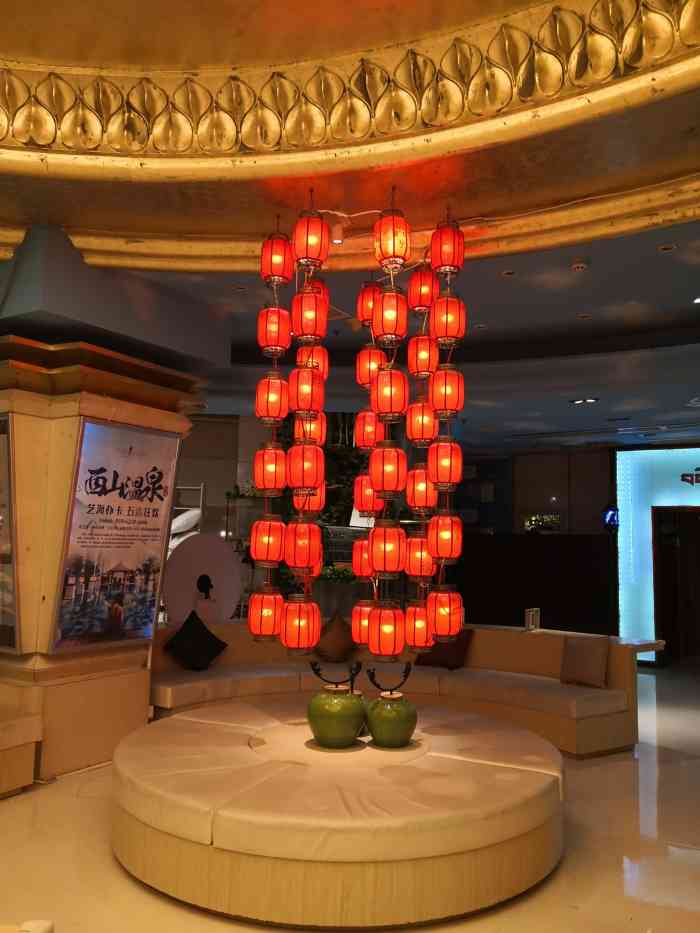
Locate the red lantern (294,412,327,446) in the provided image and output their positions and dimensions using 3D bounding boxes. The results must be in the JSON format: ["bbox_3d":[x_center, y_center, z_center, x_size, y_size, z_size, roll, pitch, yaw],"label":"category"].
[{"bbox_3d":[-0.254,-0.238,4.738,0.200,0.295,0.200,1,-6,0],"label":"red lantern"}]

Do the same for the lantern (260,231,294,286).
[{"bbox_3d":[-0.440,-1.262,4.416,0.200,0.295,0.200,1,-6,0],"label":"lantern"}]

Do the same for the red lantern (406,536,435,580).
[{"bbox_3d":[0.441,0.569,4.549,0.200,0.295,0.200,1,-6,0],"label":"red lantern"}]

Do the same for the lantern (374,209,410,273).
[{"bbox_3d":[0.232,-1.231,3.965,0.200,0.295,0.200,1,-6,0],"label":"lantern"}]

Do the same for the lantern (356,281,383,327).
[{"bbox_3d":[0.136,-1.111,4.962,0.200,0.295,0.200,1,-6,0],"label":"lantern"}]

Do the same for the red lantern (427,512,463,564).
[{"bbox_3d":[0.537,0.404,4.115,0.200,0.295,0.200,1,-6,0],"label":"red lantern"}]

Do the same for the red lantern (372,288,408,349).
[{"bbox_3d":[0.217,-0.800,3.922,0.200,0.295,0.200,1,-6,0],"label":"red lantern"}]

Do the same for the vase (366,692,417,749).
[{"bbox_3d":[0.247,1.449,4.171,0.288,0.277,0.288,1,-6,0],"label":"vase"}]

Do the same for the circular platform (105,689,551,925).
[{"bbox_3d":[-0.064,1.763,4.167,2.510,0.400,2.510,1,-6,0],"label":"circular platform"}]

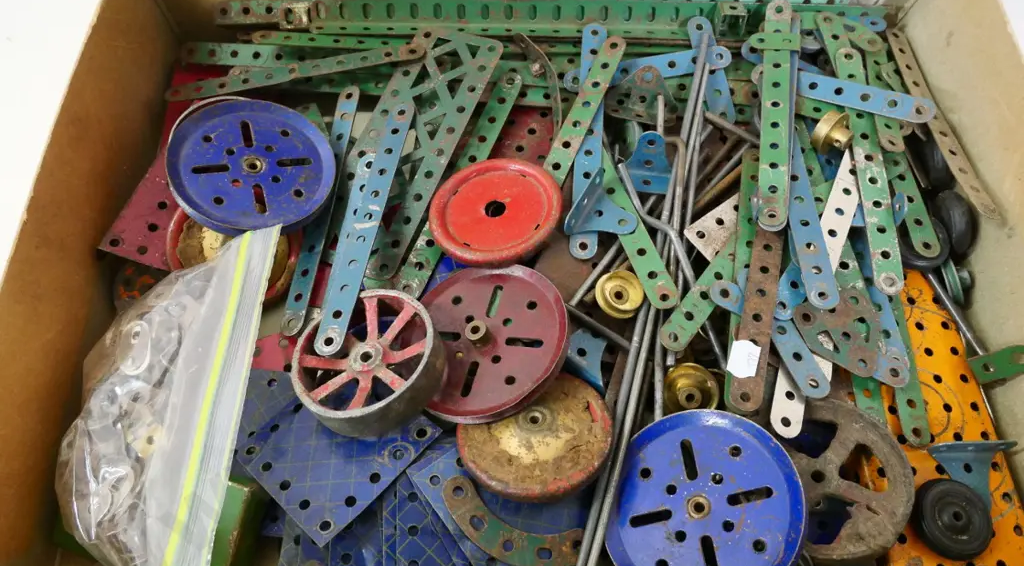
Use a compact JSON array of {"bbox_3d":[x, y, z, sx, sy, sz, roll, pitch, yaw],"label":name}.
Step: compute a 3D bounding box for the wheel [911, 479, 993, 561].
[{"bbox_3d":[0.173,0.092,0.279,0.031,0.011,0.031,4,64,-7],"label":"wheel"}]

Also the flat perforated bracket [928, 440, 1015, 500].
[{"bbox_3d":[0.182,0.076,0.283,0.038,0.013,0.025,-2,56,-3],"label":"flat perforated bracket"}]

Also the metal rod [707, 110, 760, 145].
[{"bbox_3d":[0.110,-0.077,0.354,0.035,0.004,0.004,34,37,15],"label":"metal rod"}]

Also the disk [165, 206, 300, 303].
[{"bbox_3d":[-0.131,-0.018,0.337,0.064,0.017,0.064,0,67,0],"label":"disk"}]

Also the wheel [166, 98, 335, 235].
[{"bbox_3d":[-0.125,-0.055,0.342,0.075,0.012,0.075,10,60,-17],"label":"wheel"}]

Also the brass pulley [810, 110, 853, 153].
[{"bbox_3d":[0.154,-0.071,0.339,0.023,0.023,0.012,-45,55,0],"label":"brass pulley"}]

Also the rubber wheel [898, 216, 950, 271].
[{"bbox_3d":[0.190,-0.018,0.333,0.030,0.010,0.030,2,64,-3],"label":"rubber wheel"}]

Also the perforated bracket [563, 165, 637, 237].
[{"bbox_3d":[0.044,-0.033,0.318,0.025,0.013,0.038,22,65,21],"label":"perforated bracket"}]

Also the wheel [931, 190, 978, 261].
[{"bbox_3d":[0.207,-0.026,0.333,0.012,0.032,0.032,-13,61,25],"label":"wheel"}]

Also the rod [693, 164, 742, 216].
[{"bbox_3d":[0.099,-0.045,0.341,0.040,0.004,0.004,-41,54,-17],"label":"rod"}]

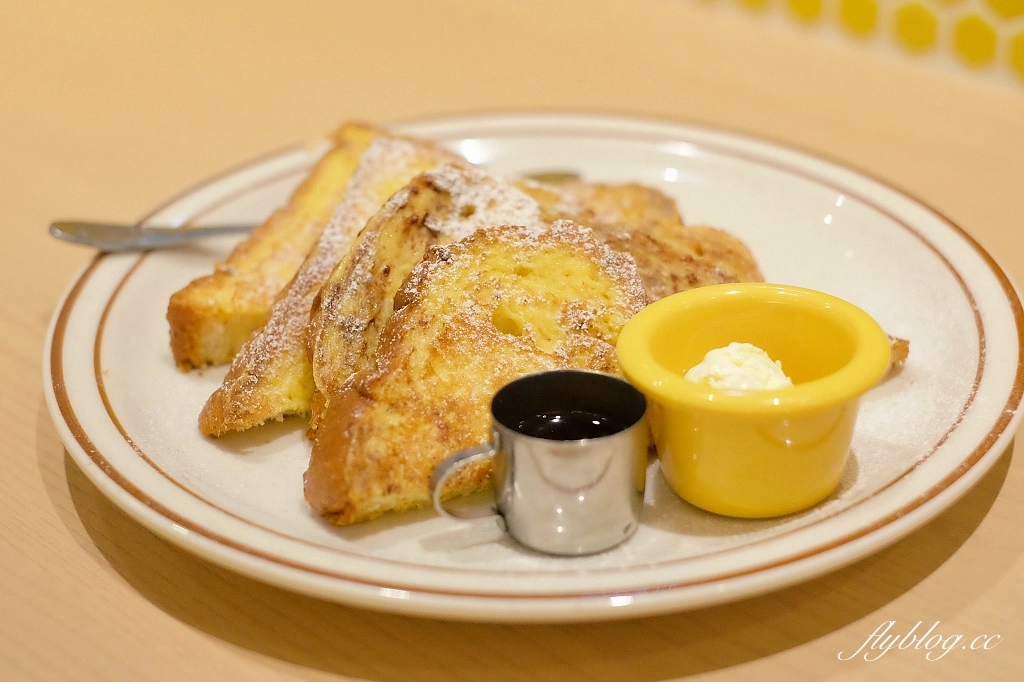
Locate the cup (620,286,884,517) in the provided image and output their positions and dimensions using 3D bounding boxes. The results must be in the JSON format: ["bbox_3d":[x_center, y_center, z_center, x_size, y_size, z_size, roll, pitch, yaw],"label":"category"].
[{"bbox_3d":[0.062,0.017,0.388,0.068,0.041,0.068,-6,25,0],"label":"cup"}]

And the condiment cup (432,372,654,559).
[{"bbox_3d":[0.007,0.031,0.374,0.054,0.032,0.038,-6,25,-9],"label":"condiment cup"}]

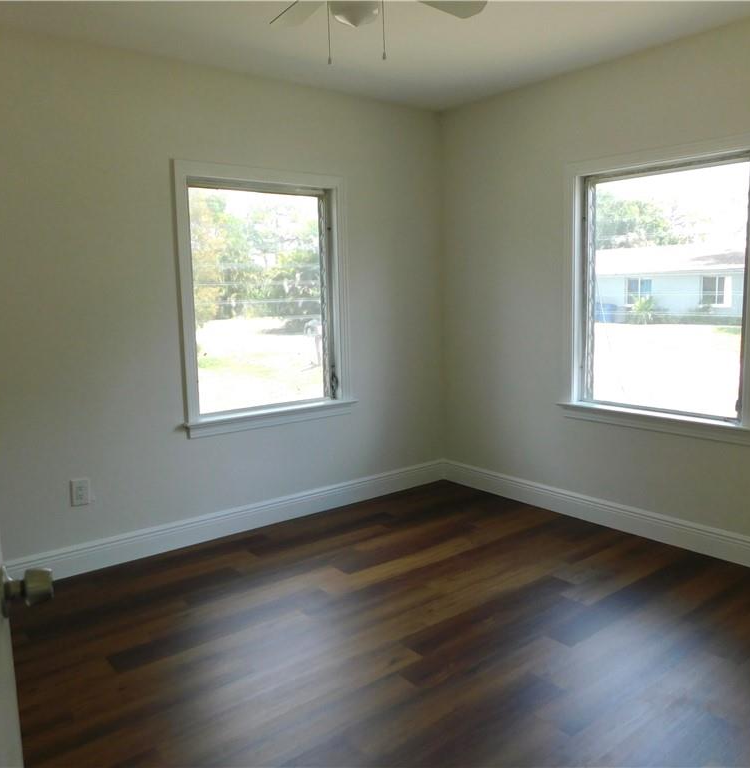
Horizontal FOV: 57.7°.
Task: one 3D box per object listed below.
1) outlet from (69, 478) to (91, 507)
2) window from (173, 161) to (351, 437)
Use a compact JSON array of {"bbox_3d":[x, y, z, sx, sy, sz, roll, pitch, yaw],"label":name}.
[{"bbox_3d":[-1.364,0.503,3.167,0.075,0.118,0.012,-7,10,-38],"label":"outlet"},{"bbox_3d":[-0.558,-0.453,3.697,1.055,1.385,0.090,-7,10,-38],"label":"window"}]

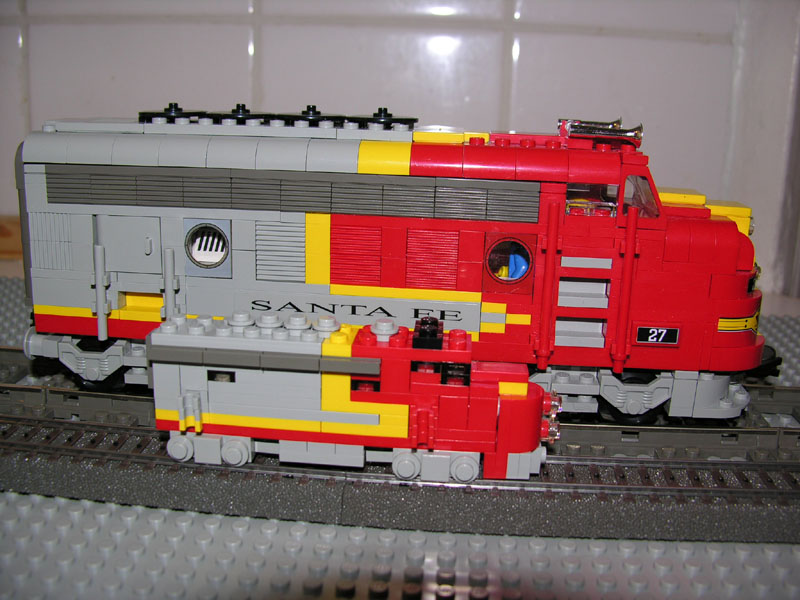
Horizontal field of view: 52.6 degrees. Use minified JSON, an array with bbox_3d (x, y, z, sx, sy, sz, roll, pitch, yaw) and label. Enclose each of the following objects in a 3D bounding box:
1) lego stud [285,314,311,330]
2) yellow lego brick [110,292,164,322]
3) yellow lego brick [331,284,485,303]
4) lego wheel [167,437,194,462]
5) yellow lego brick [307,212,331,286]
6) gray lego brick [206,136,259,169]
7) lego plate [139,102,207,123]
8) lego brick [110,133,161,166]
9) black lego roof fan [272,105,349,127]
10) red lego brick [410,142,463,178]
[{"bbox_3d":[-0.028,0.007,0.223,0.008,0.005,0.008,3,14,4],"label":"lego stud"},{"bbox_3d":[-0.084,0.001,0.268,0.016,0.010,0.008,3,14,4],"label":"yellow lego brick"},{"bbox_3d":[0.002,-0.003,0.258,0.048,0.003,0.008,3,14,4],"label":"yellow lego brick"},{"bbox_3d":[-0.062,0.042,0.230,0.008,0.008,0.005,3,14,6],"label":"lego wheel"},{"bbox_3d":[-0.025,-0.017,0.257,0.008,0.022,0.008,3,14,4],"label":"yellow lego brick"},{"bbox_3d":[-0.051,-0.047,0.257,0.016,0.010,0.016,3,14,5],"label":"gray lego brick"},{"bbox_3d":[-0.076,-0.063,0.273,0.024,0.007,0.024,3,14,5],"label":"lego plate"},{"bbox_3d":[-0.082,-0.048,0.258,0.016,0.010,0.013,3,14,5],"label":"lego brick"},{"bbox_3d":[-0.030,-0.061,0.268,0.024,0.007,0.024,3,14,4],"label":"black lego roof fan"},{"bbox_3d":[0.012,-0.044,0.251,0.016,0.010,0.016,3,14,5],"label":"red lego brick"}]

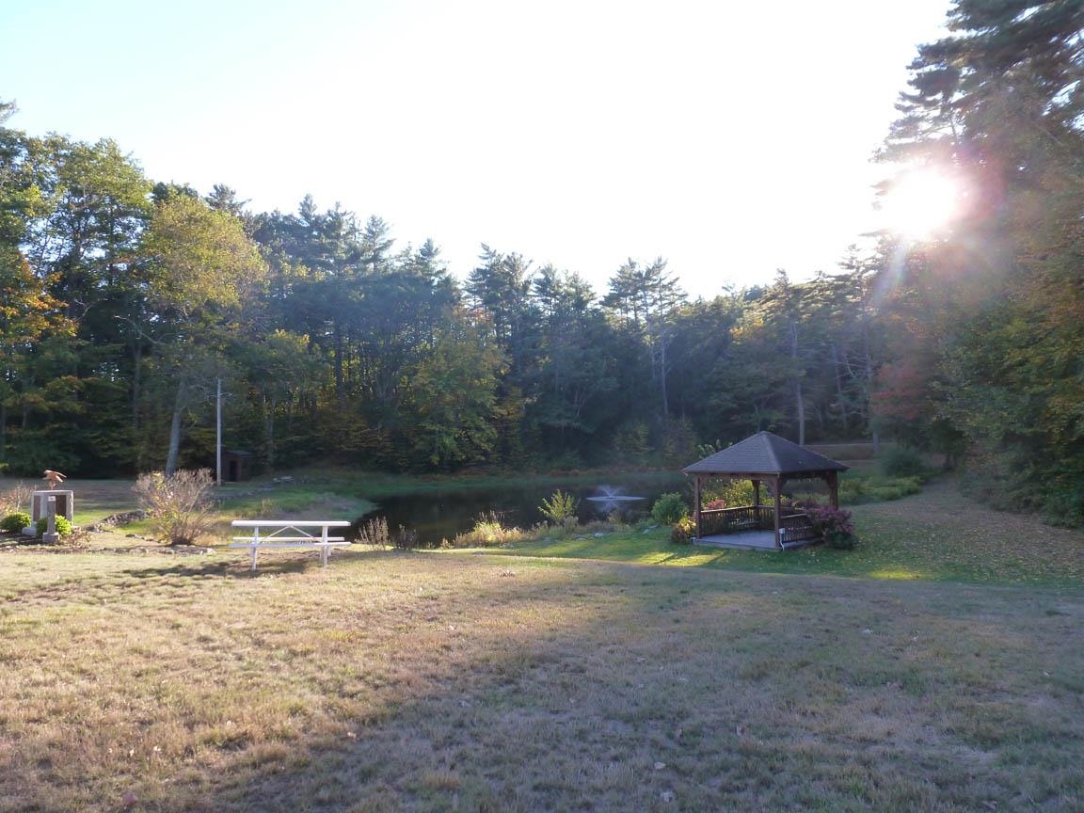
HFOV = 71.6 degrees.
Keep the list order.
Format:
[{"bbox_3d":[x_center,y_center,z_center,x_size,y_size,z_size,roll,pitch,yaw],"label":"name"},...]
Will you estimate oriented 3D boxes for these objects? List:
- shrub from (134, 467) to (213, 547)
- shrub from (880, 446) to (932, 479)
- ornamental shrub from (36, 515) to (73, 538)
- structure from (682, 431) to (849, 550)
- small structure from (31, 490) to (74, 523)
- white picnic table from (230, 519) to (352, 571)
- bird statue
[{"bbox_3d":[-8.155,2.227,16.700,1.650,1.680,1.500,0,-3,-25],"label":"shrub"},{"bbox_3d":[23.228,3.576,48.000,2.900,2.200,2.700,-3,-3,23],"label":"shrub"},{"bbox_3d":[-12.311,3.021,19.000,0.740,0.600,0.700,0,-3,-23],"label":"ornamental shrub"},{"bbox_3d":[7.609,2.748,25.551,3.900,3.750,3.900,1,-4,-38],"label":"structure"},{"bbox_3d":[-12.891,2.690,19.800,0.920,0.930,0.280,0,-3,-21],"label":"small structure"},{"bbox_3d":[-4.240,2.325,12.708,1.870,0.740,1.470,2,-6,-19],"label":"white picnic table"},{"bbox_3d":[-12.854,1.929,19.800,0.550,0.530,0.420,0,-3,-21],"label":"bird statue"}]

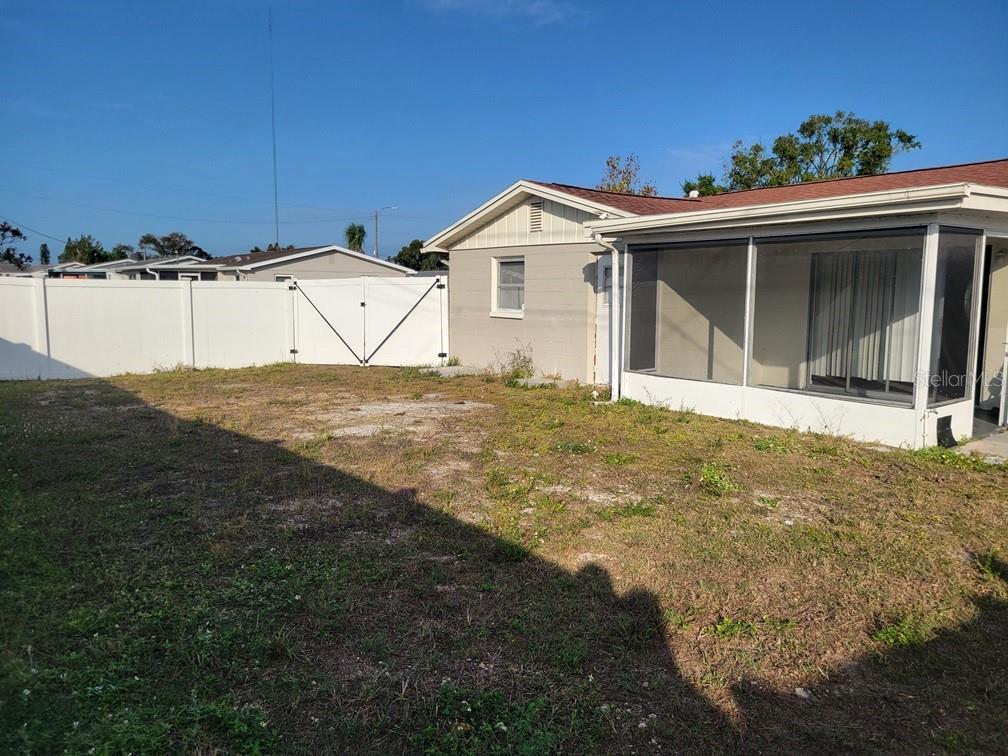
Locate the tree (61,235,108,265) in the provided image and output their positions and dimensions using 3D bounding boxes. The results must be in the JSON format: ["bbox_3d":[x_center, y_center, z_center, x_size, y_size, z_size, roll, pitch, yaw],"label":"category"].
[{"bbox_3d":[-48.177,-12.611,87.153,5.600,7.700,5.600,-3,8,-29],"label":"tree"}]

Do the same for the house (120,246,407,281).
[{"bbox_3d":[-13.624,-4.895,40.117,11.100,3.600,17.000,-4,8,-35],"label":"house"}]

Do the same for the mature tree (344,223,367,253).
[{"bbox_3d":[-16.416,-12.726,84.101,2.600,8.940,2.600,-1,7,-11],"label":"mature tree"}]

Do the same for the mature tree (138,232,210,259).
[{"bbox_3d":[-38.716,-13.004,89.116,8.400,8.120,8.000,-3,7,-23],"label":"mature tree"}]

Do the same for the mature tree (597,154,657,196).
[{"bbox_3d":[4.393,-4.813,27.626,3.200,6.510,3.200,1,7,9],"label":"mature tree"}]

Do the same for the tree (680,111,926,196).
[{"bbox_3d":[11.531,-5.995,29.498,8.800,8.490,8.000,3,7,21],"label":"tree"}]

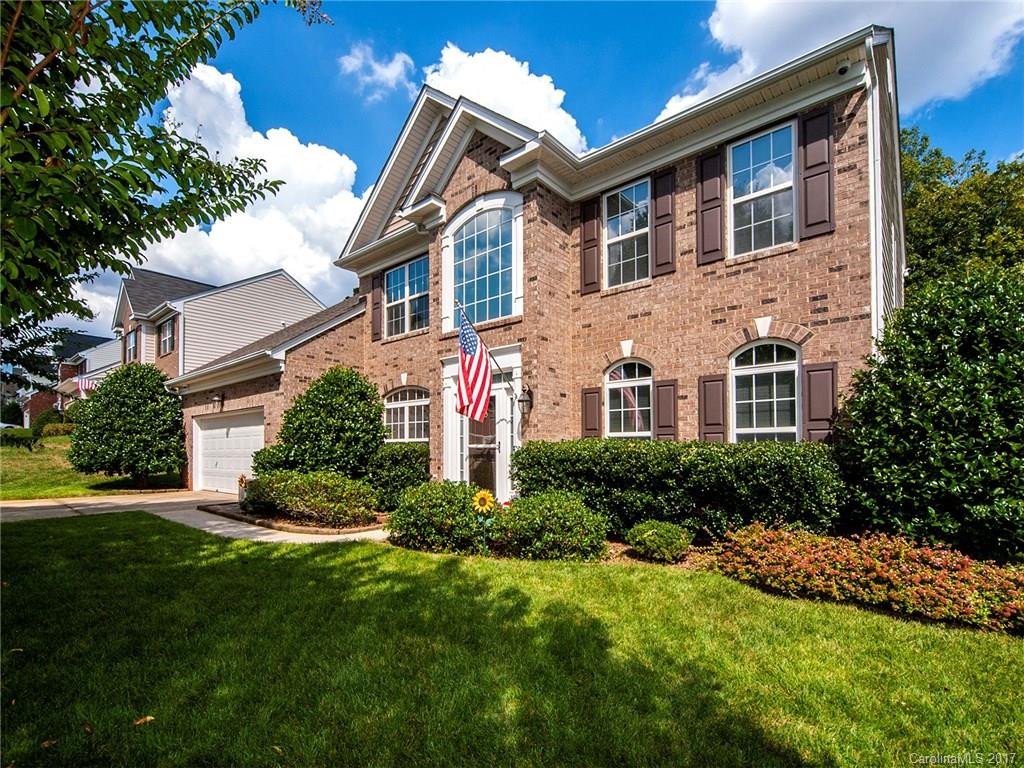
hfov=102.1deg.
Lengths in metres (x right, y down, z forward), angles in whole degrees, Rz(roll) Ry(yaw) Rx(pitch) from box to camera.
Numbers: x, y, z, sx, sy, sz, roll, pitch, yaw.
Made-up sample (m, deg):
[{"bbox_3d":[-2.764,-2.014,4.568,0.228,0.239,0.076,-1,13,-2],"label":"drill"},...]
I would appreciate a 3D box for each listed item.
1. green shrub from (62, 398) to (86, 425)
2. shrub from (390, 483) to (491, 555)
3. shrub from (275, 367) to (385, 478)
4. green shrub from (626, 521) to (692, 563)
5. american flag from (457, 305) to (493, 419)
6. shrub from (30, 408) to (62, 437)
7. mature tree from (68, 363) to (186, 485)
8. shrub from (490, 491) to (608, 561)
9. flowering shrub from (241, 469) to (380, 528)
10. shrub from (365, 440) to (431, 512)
[{"bbox_3d":[-27.344,1.789,26.000,1.800,1.800,1.800,-5,-7,39],"label":"green shrub"},{"bbox_3d":[-1.079,1.905,6.000,1.400,0.900,1.350,-1,-6,0],"label":"shrub"},{"bbox_3d":[-4.011,1.066,9.100,2.350,2.900,2.350,-5,-7,39],"label":"shrub"},{"bbox_3d":[1.888,2.016,5.300,0.800,0.500,0.750,-5,-7,39],"label":"green shrub"},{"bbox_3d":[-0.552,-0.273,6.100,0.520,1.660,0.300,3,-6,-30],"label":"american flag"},{"bbox_3d":[-29.290,2.417,26.000,1.900,2.000,1.900,-5,-7,39],"label":"shrub"},{"bbox_3d":[-12.134,1.334,13.000,3.600,3.750,3.600,-5,-7,39],"label":"mature tree"},{"bbox_3d":[0.507,1.859,5.600,1.500,0.800,1.300,-5,-7,39],"label":"shrub"},{"bbox_3d":[-3.833,2.138,7.800,2.300,0.900,1.500,-5,-7,39],"label":"flowering shrub"},{"bbox_3d":[-2.412,1.966,8.800,1.300,1.400,1.250,-5,-7,39],"label":"shrub"}]

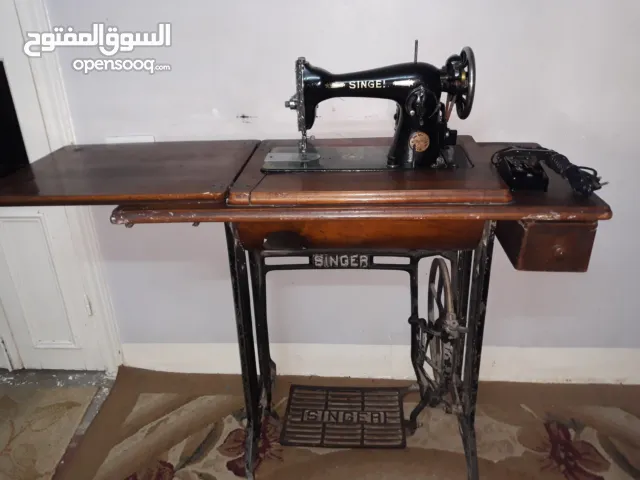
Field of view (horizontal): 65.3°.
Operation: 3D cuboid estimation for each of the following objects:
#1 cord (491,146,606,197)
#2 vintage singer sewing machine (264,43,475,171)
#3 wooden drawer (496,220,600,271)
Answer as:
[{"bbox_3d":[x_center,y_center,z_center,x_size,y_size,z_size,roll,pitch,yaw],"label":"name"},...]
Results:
[{"bbox_3d":[0.450,-0.145,1.016,0.173,0.045,0.188,0,27,4],"label":"cord"},{"bbox_3d":[0.101,-0.296,1.074,0.451,0.243,0.174,0,27,4],"label":"vintage singer sewing machine"},{"bbox_3d":[0.455,-0.061,1.077,0.134,0.113,0.322,0,27,4],"label":"wooden drawer"}]

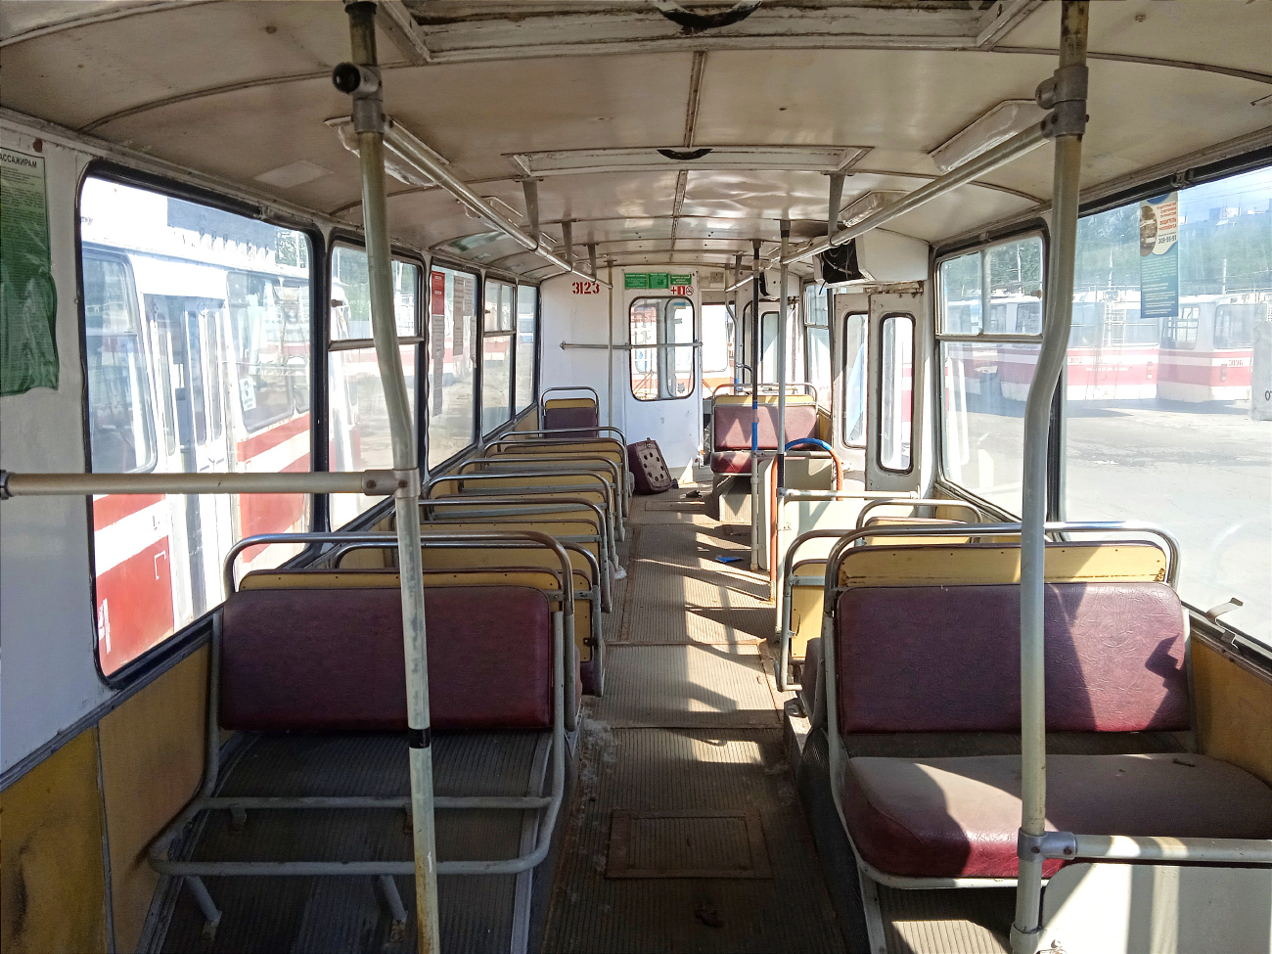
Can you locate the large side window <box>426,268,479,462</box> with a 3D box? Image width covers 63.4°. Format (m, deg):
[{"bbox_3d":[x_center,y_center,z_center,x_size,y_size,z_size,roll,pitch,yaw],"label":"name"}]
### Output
[{"bbox_3d":[-0.975,-0.631,5.625,0.040,1.040,1.370,2,9,1],"label":"large side window"}]

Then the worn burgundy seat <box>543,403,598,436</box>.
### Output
[{"bbox_3d":[-0.532,-0.301,8.386,0.460,0.510,0.520,0,9,1],"label":"worn burgundy seat"}]

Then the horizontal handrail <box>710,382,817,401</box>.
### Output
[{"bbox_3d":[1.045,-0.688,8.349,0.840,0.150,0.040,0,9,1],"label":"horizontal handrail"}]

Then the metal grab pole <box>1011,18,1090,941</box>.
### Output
[{"bbox_3d":[0.570,0.251,1.471,0.070,1.830,0.050,0,9,1],"label":"metal grab pole"}]

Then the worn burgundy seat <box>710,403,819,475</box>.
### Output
[{"bbox_3d":[1.028,-0.297,8.176,0.860,0.510,0.520,0,9,1],"label":"worn burgundy seat"}]

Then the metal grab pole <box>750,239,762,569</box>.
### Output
[{"bbox_3d":[0.698,-0.402,5.992,0.045,1.920,0.045,0,9,1],"label":"metal grab pole"}]

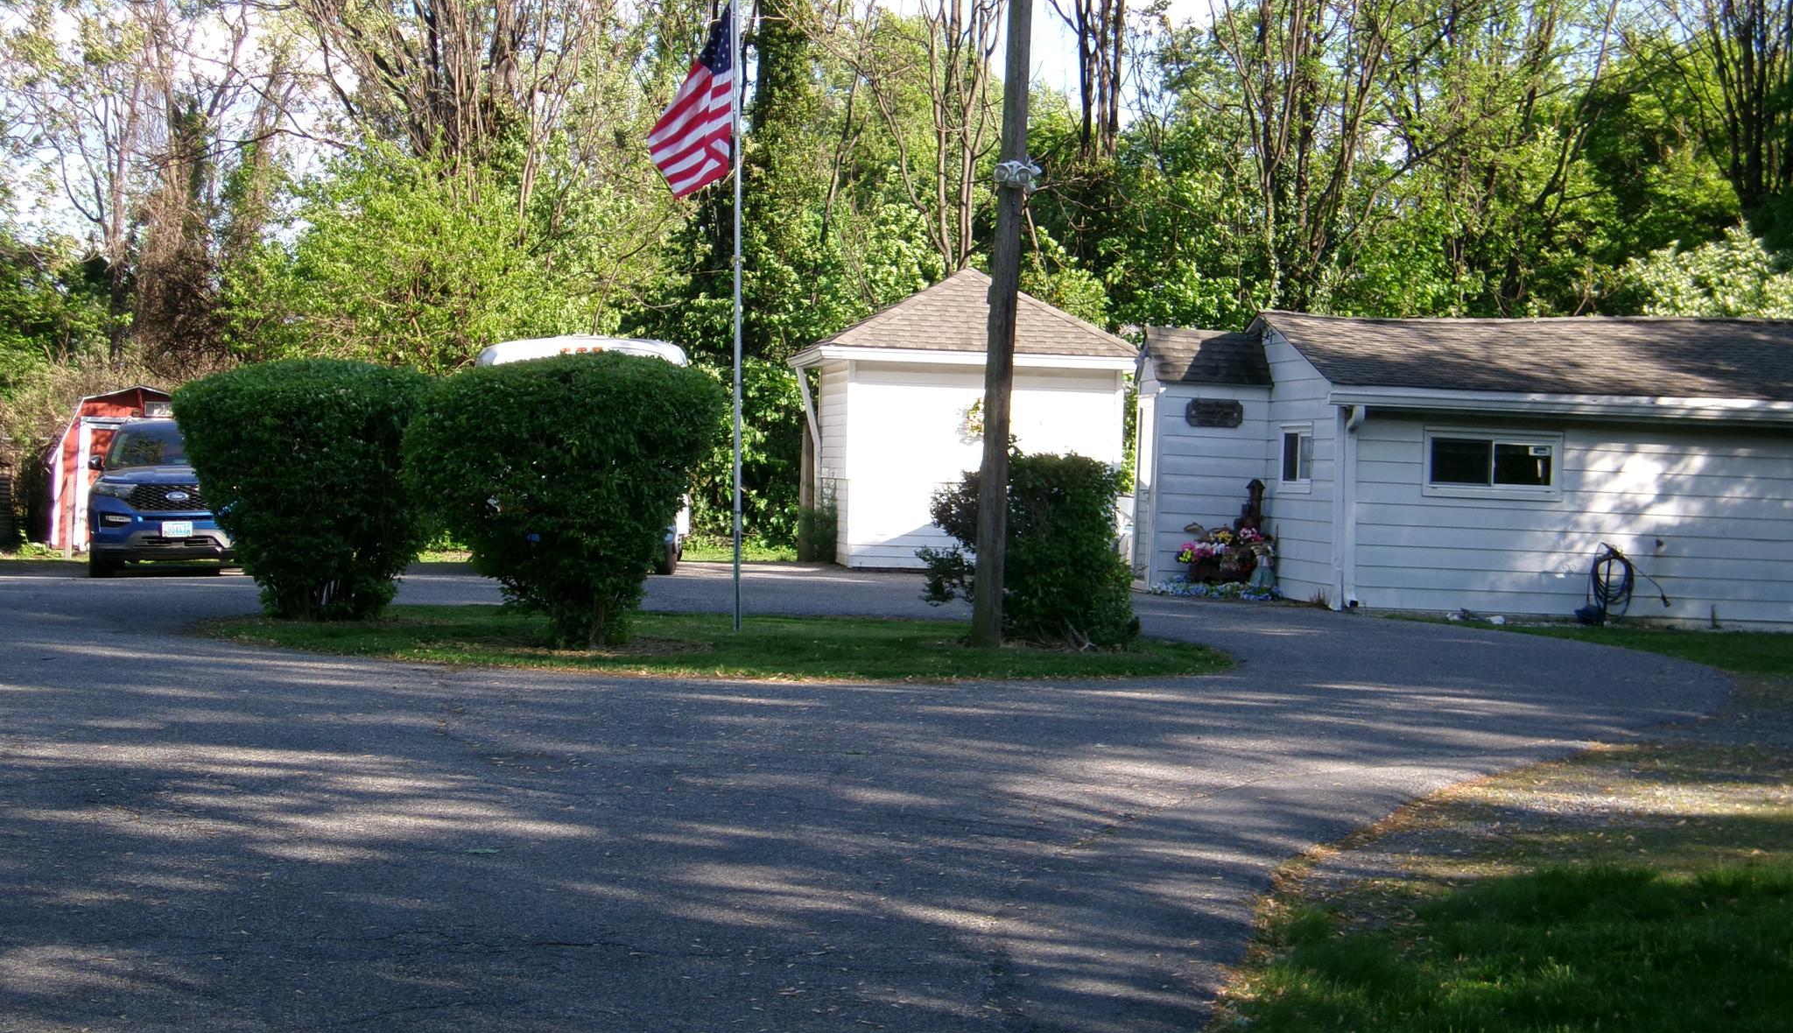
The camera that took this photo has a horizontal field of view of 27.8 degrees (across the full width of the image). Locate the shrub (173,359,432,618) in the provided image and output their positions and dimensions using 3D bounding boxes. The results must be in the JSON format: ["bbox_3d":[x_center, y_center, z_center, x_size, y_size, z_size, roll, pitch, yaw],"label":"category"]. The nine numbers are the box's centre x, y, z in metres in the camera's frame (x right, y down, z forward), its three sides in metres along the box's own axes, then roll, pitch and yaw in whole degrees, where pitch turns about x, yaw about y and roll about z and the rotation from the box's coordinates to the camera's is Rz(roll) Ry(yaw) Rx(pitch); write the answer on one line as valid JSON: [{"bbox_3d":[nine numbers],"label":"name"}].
[{"bbox_3d":[-5.272,-0.256,32.300,2.360,2.300,2.250,2,1,-9],"label":"shrub"}]

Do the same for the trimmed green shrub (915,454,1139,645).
[{"bbox_3d":[1.146,0.273,31.400,1.880,1.700,1.700,2,1,2],"label":"trimmed green shrub"}]

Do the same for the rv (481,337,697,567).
[{"bbox_3d":[-3.858,-0.768,45.700,2.450,2.850,6.600,2,1,-3],"label":"rv"}]

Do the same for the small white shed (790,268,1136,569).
[{"bbox_3d":[0.841,-1.239,46.800,3.900,3.800,3.900,2,1,-6],"label":"small white shed"}]

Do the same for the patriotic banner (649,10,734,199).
[{"bbox_3d":[-1.822,-3.664,32.200,0.780,1.680,0.350,2,1,-6],"label":"patriotic banner"}]

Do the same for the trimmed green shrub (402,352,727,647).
[{"bbox_3d":[-2.641,-0.140,28.900,2.550,2.360,2.350,2,1,-5],"label":"trimmed green shrub"}]

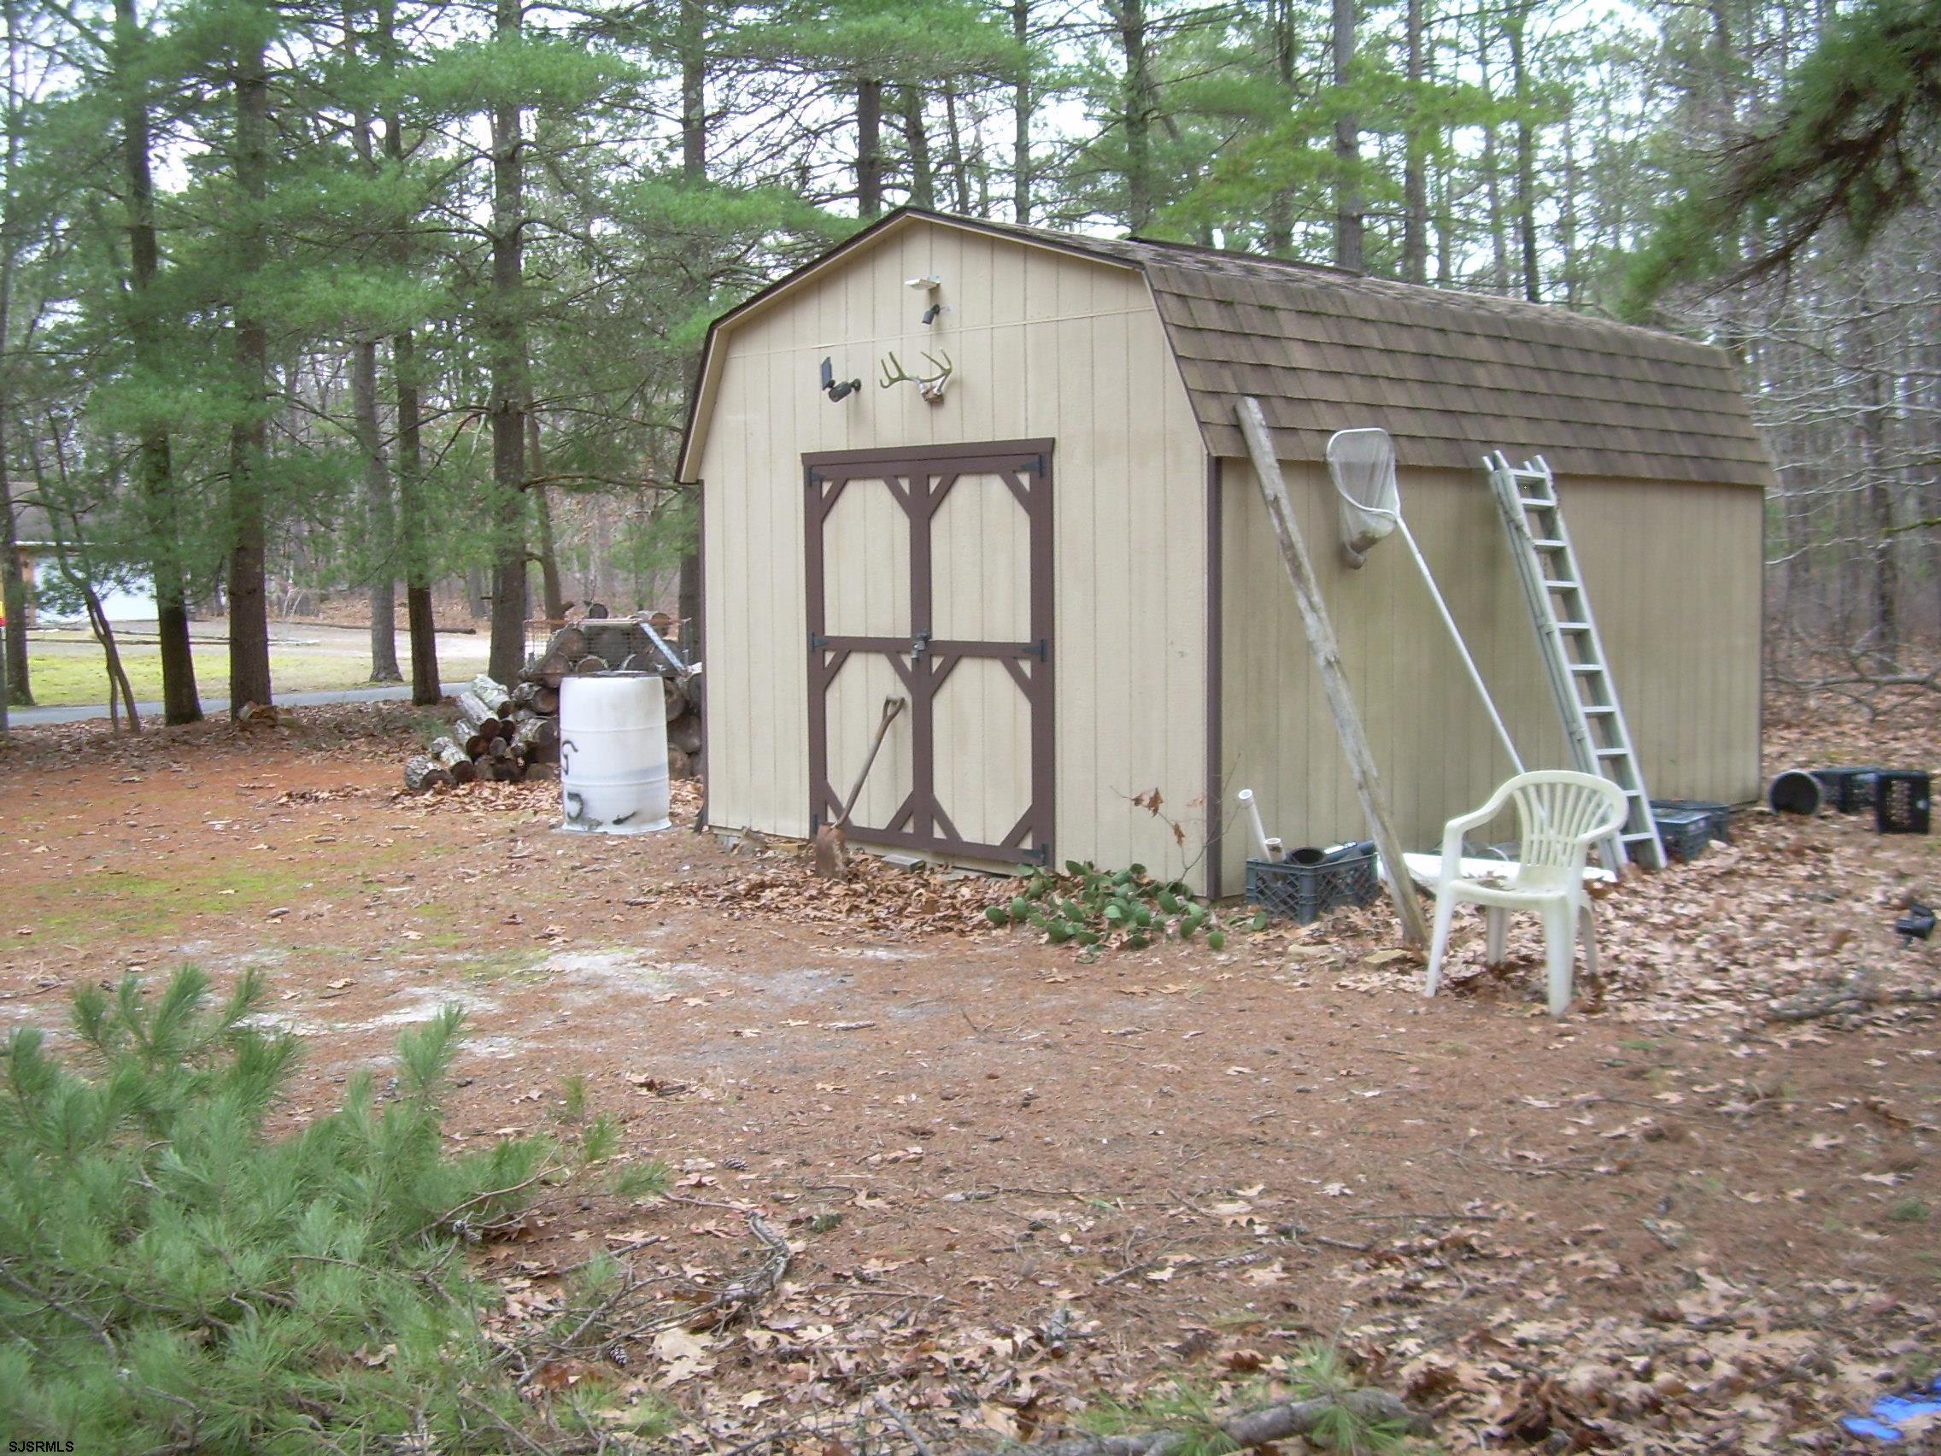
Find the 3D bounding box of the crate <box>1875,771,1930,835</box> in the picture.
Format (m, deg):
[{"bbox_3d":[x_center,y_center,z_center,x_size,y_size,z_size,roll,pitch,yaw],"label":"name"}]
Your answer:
[{"bbox_3d":[5.096,0.390,11.646,0.280,0.330,0.440,1,5,21],"label":"crate"}]

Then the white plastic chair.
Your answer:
[{"bbox_3d":[2.030,0.585,7.800,0.570,0.770,0.570,3,5,34],"label":"white plastic chair"}]

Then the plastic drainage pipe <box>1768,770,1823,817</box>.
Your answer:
[{"bbox_3d":[4.775,0.364,12.284,0.290,0.290,0.430,2,5,25],"label":"plastic drainage pipe"}]

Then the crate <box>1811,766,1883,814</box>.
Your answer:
[{"bbox_3d":[5.121,0.388,12.632,0.490,0.260,0.340,-4,6,-40],"label":"crate"}]

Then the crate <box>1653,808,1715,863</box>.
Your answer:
[{"bbox_3d":[3.483,0.560,10.652,0.340,0.240,0.490,3,6,38],"label":"crate"}]

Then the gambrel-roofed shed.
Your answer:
[{"bbox_3d":[1.565,-1.030,11.959,5.116,3.145,3.707,-5,6,-44],"label":"gambrel-roofed shed"}]

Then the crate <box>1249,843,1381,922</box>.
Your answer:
[{"bbox_3d":[1.416,0.678,8.884,0.490,0.260,0.340,-4,6,-42],"label":"crate"}]

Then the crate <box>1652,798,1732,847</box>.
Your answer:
[{"bbox_3d":[3.684,0.542,11.131,0.490,0.240,0.340,-5,6,-44],"label":"crate"}]

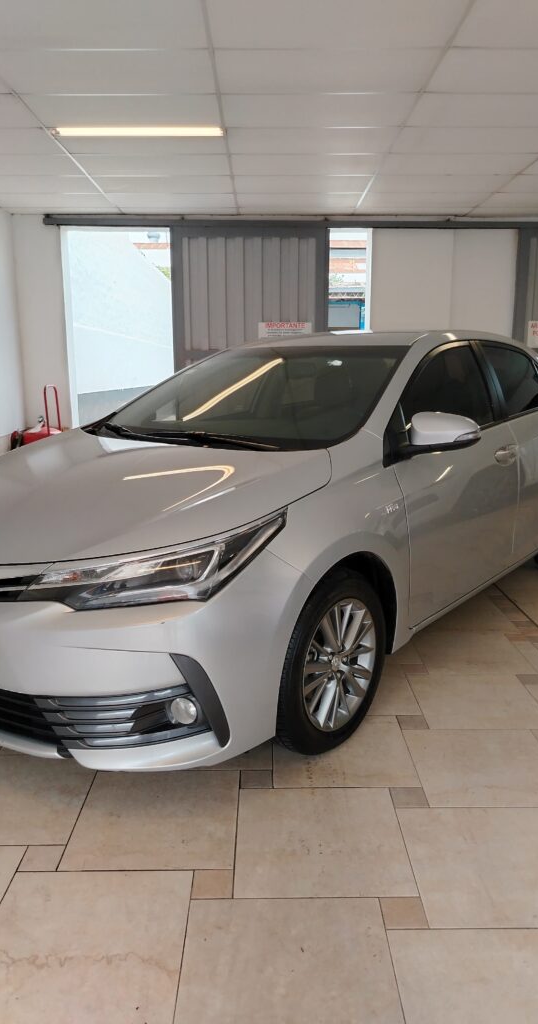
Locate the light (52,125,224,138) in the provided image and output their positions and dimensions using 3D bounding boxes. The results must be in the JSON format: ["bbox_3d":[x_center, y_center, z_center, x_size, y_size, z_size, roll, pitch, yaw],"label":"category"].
[{"bbox_3d":[-0.894,-2.604,4.859,1.196,0.070,0.120,0,11,0],"label":"light"}]

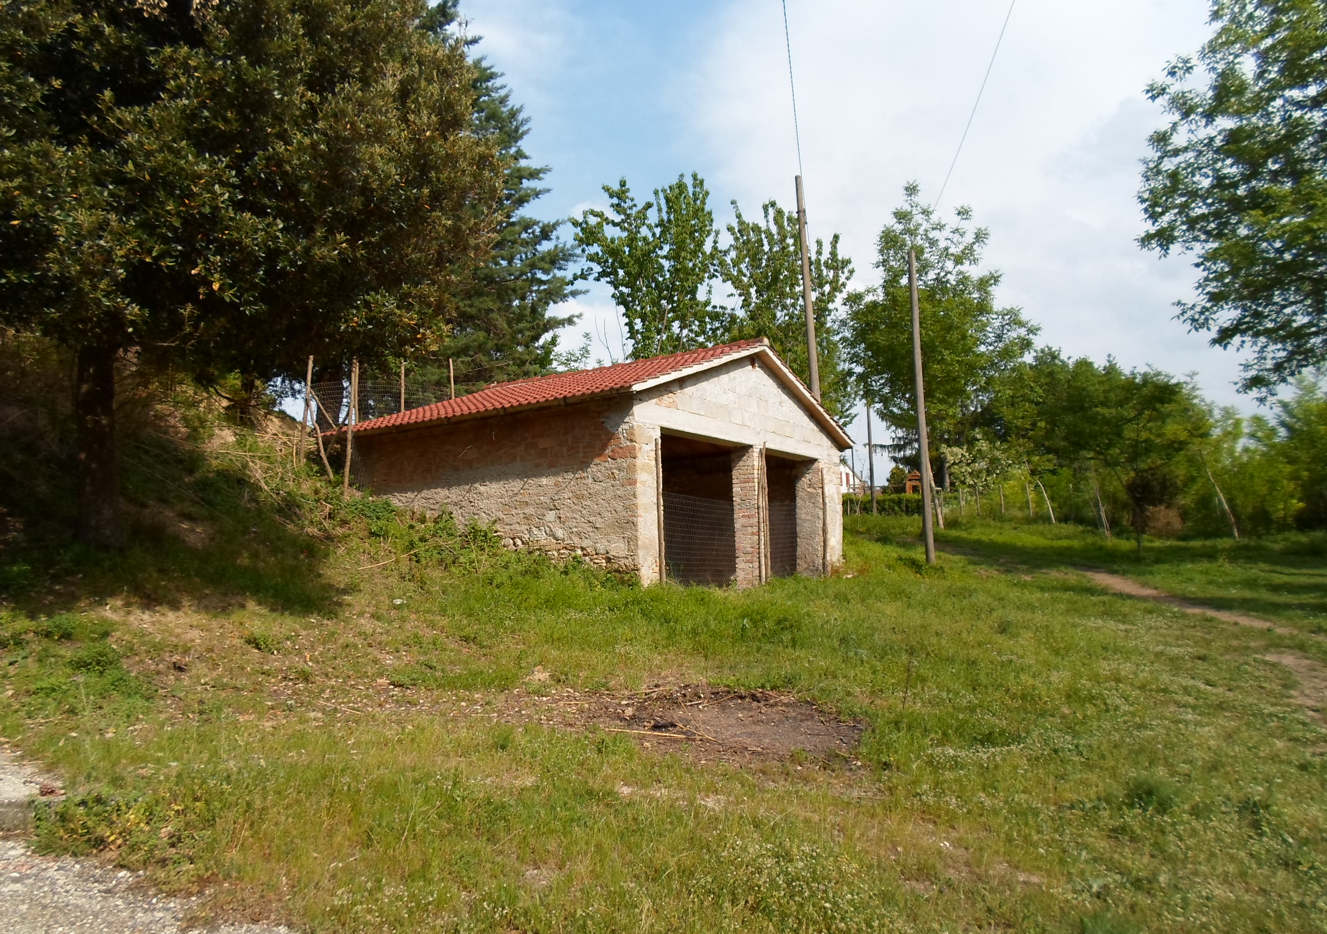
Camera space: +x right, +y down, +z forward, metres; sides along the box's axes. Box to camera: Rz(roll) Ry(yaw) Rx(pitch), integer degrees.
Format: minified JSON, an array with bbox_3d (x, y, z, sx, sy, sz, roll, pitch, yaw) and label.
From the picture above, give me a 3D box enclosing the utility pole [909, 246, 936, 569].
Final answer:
[{"bbox_3d":[5.482,-1.349,20.364,0.190,6.828,0.190,-2,-6,0],"label":"utility pole"}]

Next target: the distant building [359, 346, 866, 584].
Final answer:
[{"bbox_3d":[-0.854,0.101,16.665,5.945,3.863,7.748,-6,-7,31],"label":"distant building"}]

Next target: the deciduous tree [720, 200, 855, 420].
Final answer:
[{"bbox_3d":[3.027,-2.517,23.248,3.200,8.171,3.200,-2,-6,0],"label":"deciduous tree"}]

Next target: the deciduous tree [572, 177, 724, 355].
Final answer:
[{"bbox_3d":[-0.427,-2.927,22.964,3.600,8.466,3.400,-2,-6,0],"label":"deciduous tree"}]

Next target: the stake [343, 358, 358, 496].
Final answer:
[{"bbox_3d":[-4.584,-0.599,14.008,0.075,2.007,0.075,1,-6,0],"label":"stake"}]

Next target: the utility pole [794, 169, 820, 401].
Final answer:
[{"bbox_3d":[3.275,-2.459,20.929,0.200,8.113,0.200,-4,-6,0],"label":"utility pole"}]

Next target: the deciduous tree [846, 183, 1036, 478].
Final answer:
[{"bbox_3d":[7.294,-3.072,26.546,5.100,9.951,5.000,-2,-6,0],"label":"deciduous tree"}]

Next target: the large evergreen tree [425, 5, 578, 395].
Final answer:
[{"bbox_3d":[-5.476,-6.214,22.303,6.300,14.643,6.300,-2,-6,0],"label":"large evergreen tree"}]

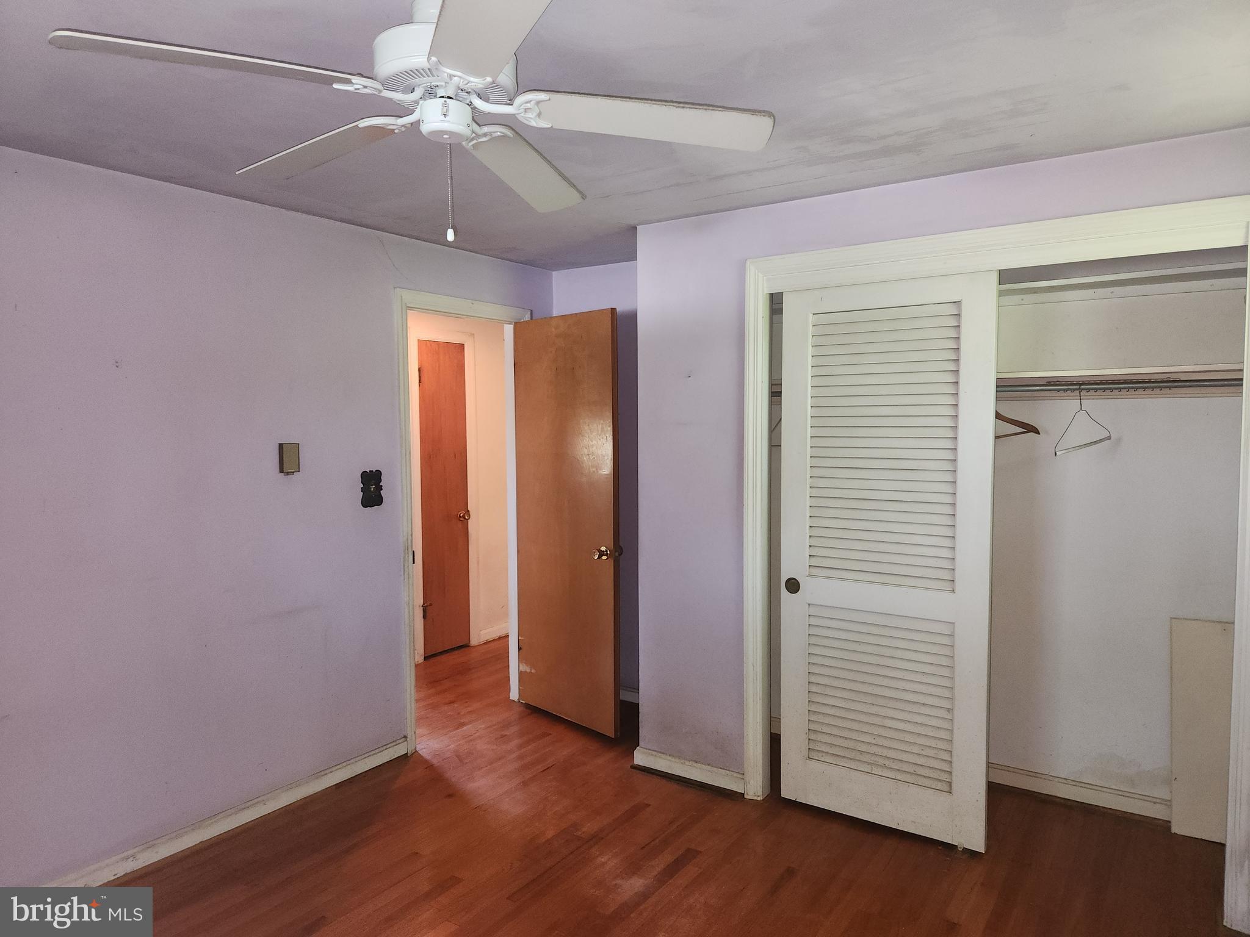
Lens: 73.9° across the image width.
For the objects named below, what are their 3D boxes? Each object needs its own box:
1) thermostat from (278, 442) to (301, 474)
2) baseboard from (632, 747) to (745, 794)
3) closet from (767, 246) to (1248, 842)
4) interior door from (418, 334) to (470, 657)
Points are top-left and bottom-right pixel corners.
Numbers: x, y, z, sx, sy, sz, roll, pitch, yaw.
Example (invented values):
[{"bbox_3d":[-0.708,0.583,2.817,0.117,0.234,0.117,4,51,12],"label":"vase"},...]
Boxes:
[{"bbox_3d":[-1.340,-0.037,3.324,0.033,0.122,0.073,2,4,35],"label":"thermostat"},{"bbox_3d":[0.275,1.296,3.573,0.540,0.085,0.024,2,4,35],"label":"baseboard"},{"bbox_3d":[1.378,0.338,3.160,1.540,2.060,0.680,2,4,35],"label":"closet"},{"bbox_3d":[-1.208,0.199,5.537,0.045,2.050,0.410,2,4,35],"label":"interior door"}]

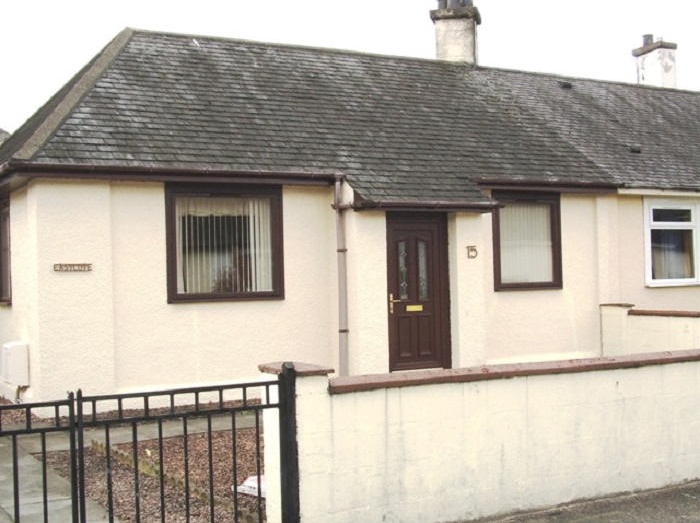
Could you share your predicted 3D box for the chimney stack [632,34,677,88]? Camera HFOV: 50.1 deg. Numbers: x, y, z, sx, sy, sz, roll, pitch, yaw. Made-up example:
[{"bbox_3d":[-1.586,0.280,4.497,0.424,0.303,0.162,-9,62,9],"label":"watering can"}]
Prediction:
[{"bbox_3d":[7.529,-4.858,18.474,0.505,1.503,0.905,-1,-1,-24],"label":"chimney stack"}]

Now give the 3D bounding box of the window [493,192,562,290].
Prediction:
[{"bbox_3d":[2.653,-0.297,11.228,1.259,1.475,0.120,-1,-1,-24],"label":"window"}]

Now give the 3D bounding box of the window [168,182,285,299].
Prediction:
[{"bbox_3d":[-1.541,-0.220,9.332,1.487,1.456,0.120,-1,-1,-24],"label":"window"}]

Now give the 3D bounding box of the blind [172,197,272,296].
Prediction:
[{"bbox_3d":[-1.575,-0.216,9.464,1.270,1.222,0.090,-1,-1,-24],"label":"blind"}]

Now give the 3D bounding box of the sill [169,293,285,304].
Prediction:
[{"bbox_3d":[-1.520,0.467,9.288,1.480,0.074,0.140,-1,-1,-24],"label":"sill"}]

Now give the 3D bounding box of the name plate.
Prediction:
[{"bbox_3d":[-3.132,0.071,8.470,0.407,0.086,0.025,-1,-1,-24],"label":"name plate"}]

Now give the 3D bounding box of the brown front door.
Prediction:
[{"bbox_3d":[0.921,0.412,10.178,0.983,2.142,0.090,-1,-1,-24],"label":"brown front door"}]

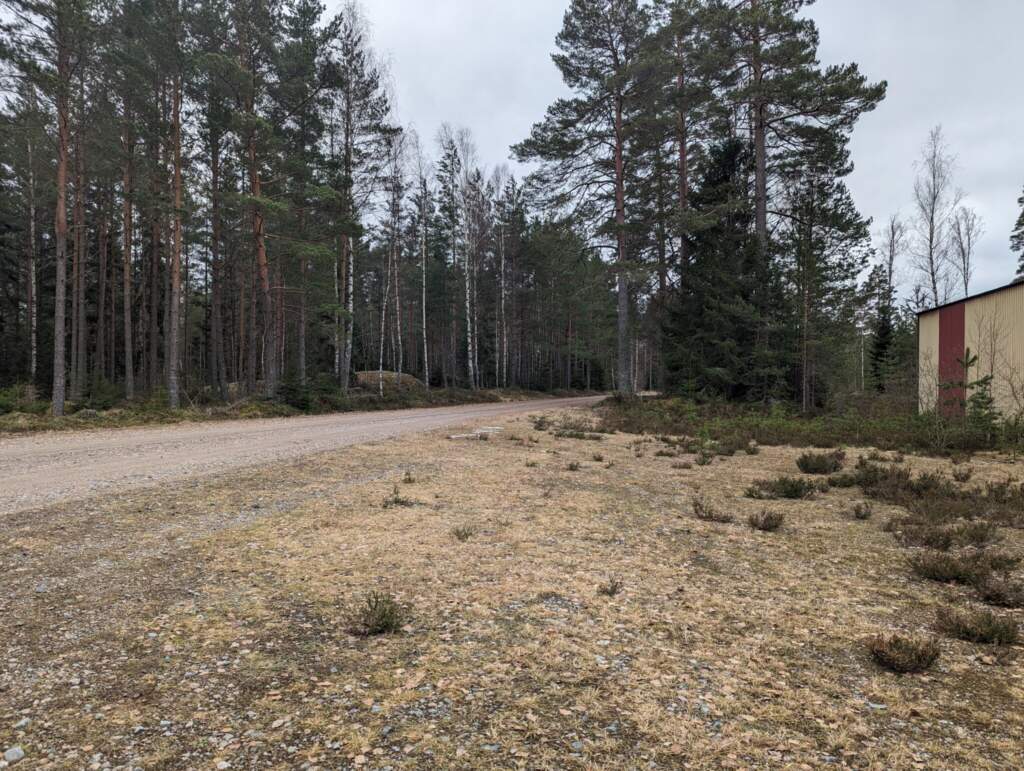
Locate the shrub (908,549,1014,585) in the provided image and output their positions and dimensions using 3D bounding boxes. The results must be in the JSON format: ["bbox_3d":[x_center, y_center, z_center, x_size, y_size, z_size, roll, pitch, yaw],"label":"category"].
[{"bbox_3d":[3.470,1.390,5.520,0.750,0.200,0.520,0,1,10],"label":"shrub"}]

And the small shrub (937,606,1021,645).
[{"bbox_3d":[2.738,1.382,4.191,0.480,0.194,0.336,0,0,0],"label":"small shrub"}]

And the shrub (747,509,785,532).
[{"bbox_3d":[2.576,1.354,7.226,0.375,0.221,0.304,0,0,0],"label":"shrub"}]

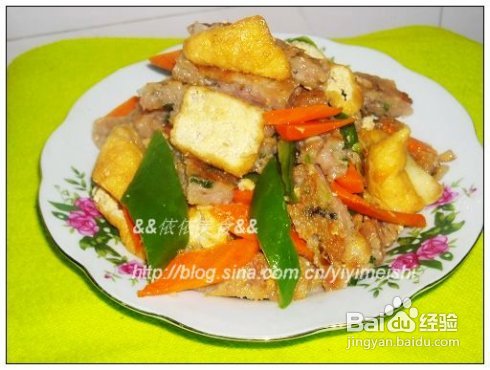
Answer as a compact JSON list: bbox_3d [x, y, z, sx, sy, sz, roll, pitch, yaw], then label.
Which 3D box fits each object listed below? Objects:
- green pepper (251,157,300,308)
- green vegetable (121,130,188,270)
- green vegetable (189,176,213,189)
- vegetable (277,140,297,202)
[{"bbox_3d":[0.014,0.021,0.497,0.021,0.012,0.073,-1,69,-6],"label":"green pepper"},{"bbox_3d":[-0.040,0.007,0.507,0.031,0.008,0.069,-2,67,9],"label":"green vegetable"},{"bbox_3d":[-0.022,-0.001,0.537,0.013,0.004,0.004,18,18,-2],"label":"green vegetable"},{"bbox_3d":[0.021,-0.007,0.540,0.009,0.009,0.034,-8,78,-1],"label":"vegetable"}]

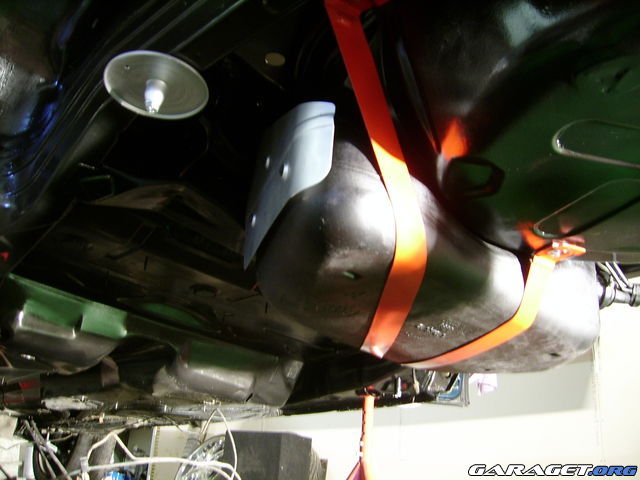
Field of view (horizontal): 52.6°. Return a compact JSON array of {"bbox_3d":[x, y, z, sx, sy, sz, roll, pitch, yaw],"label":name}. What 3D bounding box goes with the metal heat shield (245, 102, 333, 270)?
[{"bbox_3d":[-0.039,-0.070,0.807,0.050,0.183,0.142,13,-22,-27],"label":"metal heat shield"}]

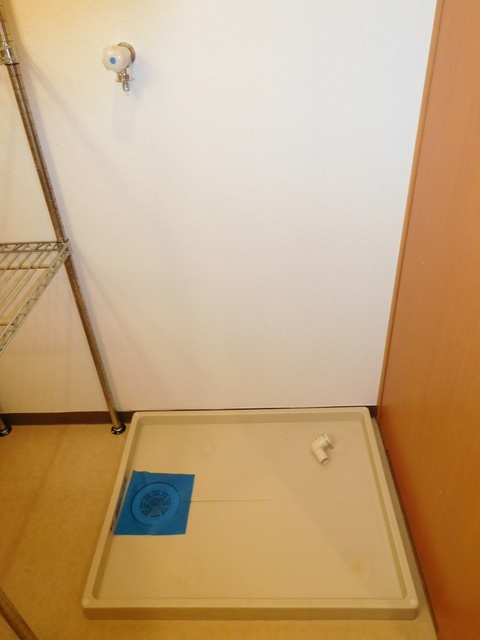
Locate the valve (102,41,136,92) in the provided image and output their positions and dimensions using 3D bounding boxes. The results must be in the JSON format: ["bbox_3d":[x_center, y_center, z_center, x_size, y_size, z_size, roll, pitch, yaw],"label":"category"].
[{"bbox_3d":[-0.251,-0.539,0.983,0.050,0.091,0.102,-2,34,3],"label":"valve"}]

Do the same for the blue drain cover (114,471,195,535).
[{"bbox_3d":[-0.246,0.538,1.375,0.203,0.010,0.207,-2,34,3],"label":"blue drain cover"}]

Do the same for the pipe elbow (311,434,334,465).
[{"bbox_3d":[0.268,0.411,1.477,0.068,0.043,0.082,-16,36,-17],"label":"pipe elbow"}]

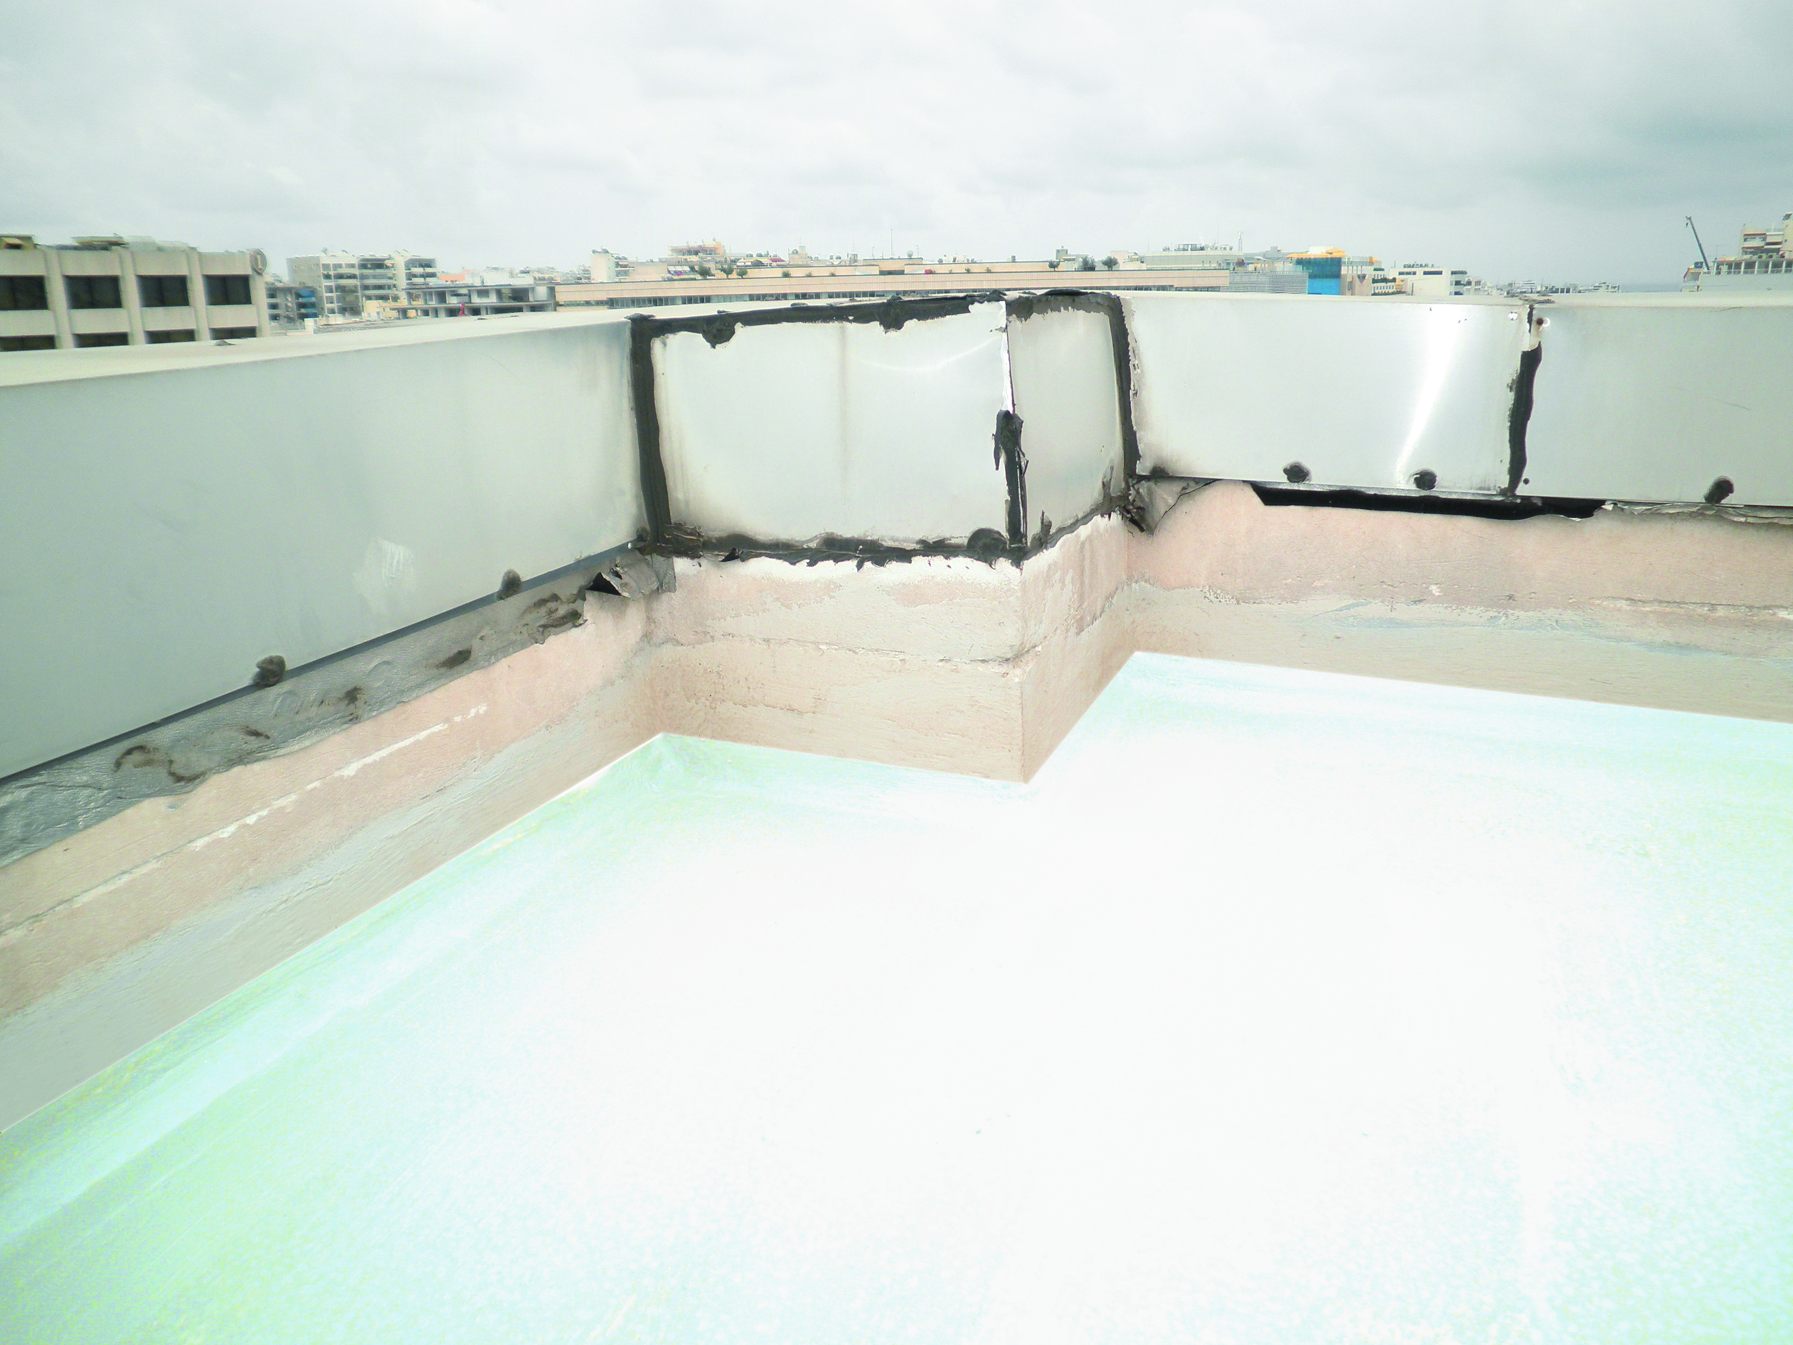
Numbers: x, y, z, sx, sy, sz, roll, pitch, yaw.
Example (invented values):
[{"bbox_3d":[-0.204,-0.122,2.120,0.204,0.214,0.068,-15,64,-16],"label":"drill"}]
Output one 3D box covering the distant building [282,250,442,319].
[{"bbox_3d":[-162.280,-115.802,408.471,15.520,20.370,39.770,9,19,30],"label":"distant building"}]

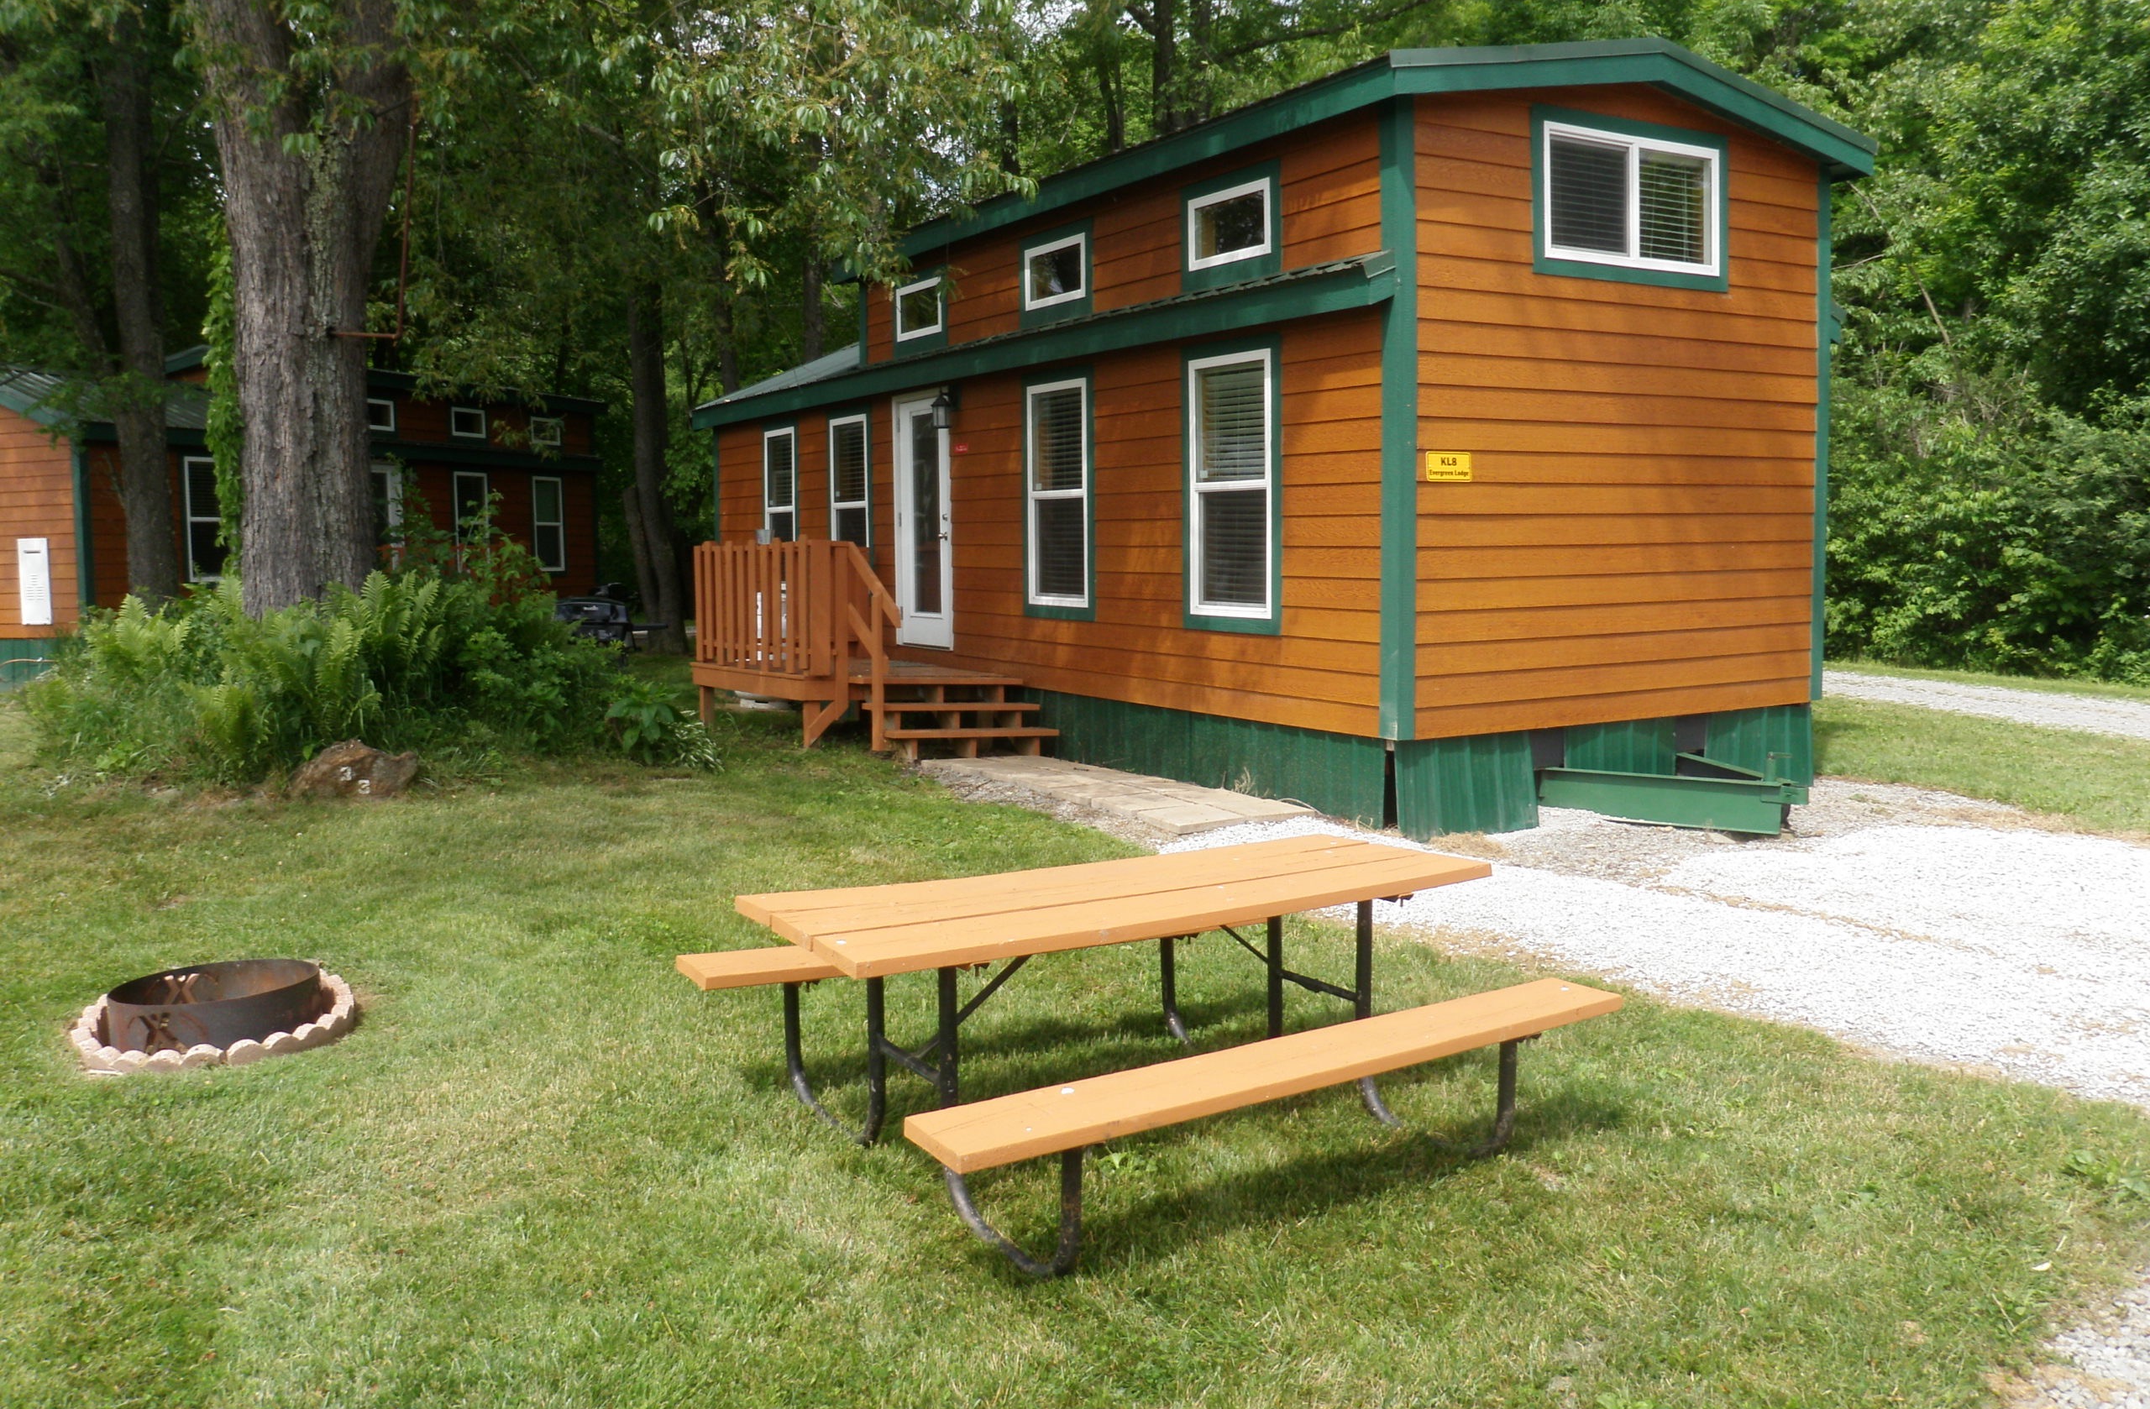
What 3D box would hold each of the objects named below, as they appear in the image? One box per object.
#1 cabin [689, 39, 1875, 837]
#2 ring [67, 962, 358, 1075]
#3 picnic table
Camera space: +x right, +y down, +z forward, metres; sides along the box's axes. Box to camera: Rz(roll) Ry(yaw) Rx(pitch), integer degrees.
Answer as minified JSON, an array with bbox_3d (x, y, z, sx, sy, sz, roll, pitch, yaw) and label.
[{"bbox_3d":[0.481,-1.913,14.482,4.300,4.460,10.600,-4,6,-32],"label":"cabin"},{"bbox_3d":[-3.013,1.049,6.102,0.951,0.190,0.951,-1,5,0],"label":"ring"},{"bbox_3d":[0.141,0.821,4.619,1.890,0.710,1.693,-4,8,-31],"label":"picnic table"}]

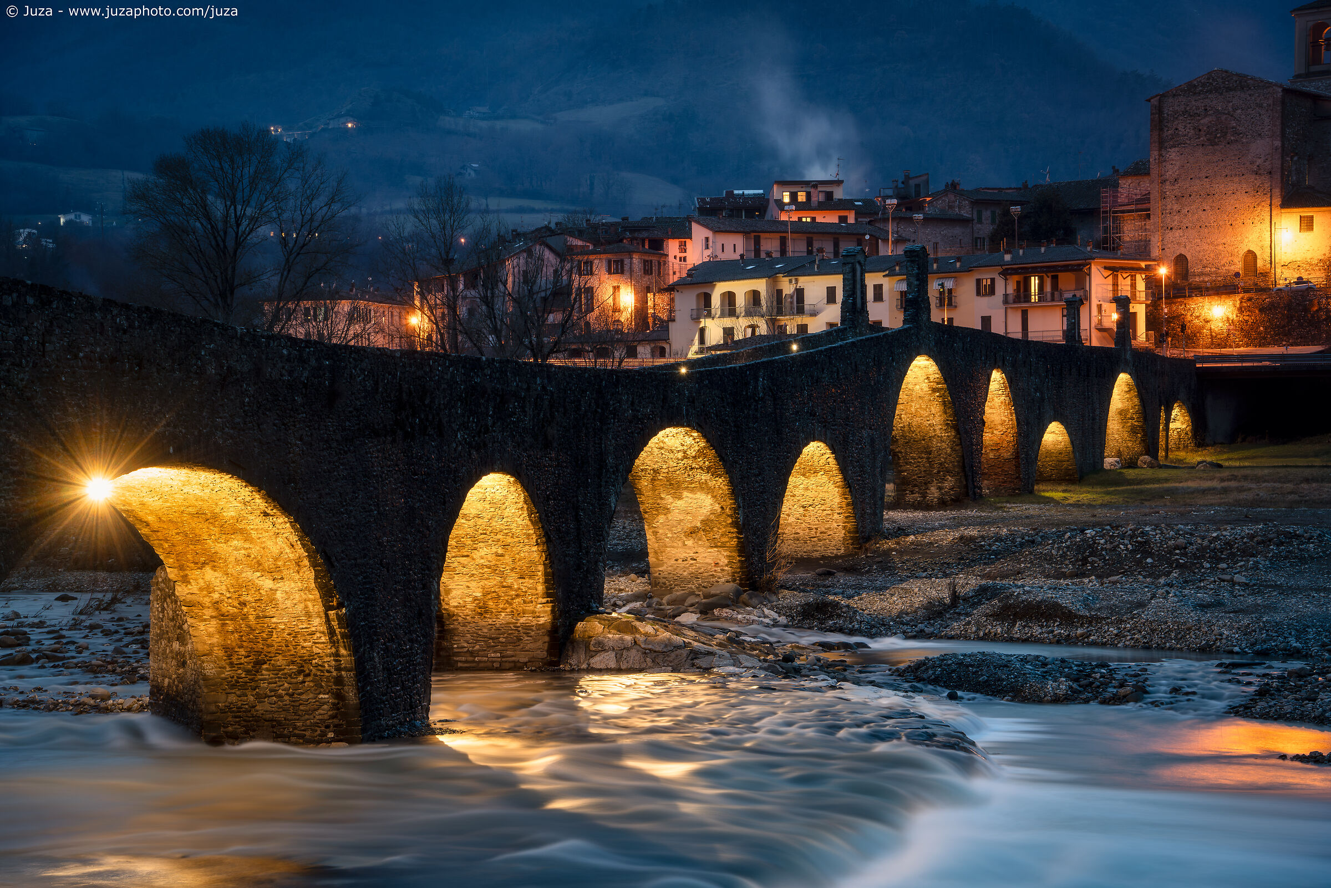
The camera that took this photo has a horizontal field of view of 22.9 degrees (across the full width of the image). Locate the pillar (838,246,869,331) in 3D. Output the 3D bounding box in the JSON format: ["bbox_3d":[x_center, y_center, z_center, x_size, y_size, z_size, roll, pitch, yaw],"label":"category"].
[{"bbox_3d":[9.652,-7.881,168.500,1.100,4.500,1.250,1,2,28],"label":"pillar"}]

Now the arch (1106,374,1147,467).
[{"bbox_3d":[32.424,-1.741,239.500,3.700,6.900,14.000,1,1,21],"label":"arch"}]

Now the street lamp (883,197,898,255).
[{"bbox_3d":[20.272,-17.852,295.000,1.000,8.000,1.000,0,1,-6],"label":"street lamp"}]

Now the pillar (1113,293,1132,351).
[{"bbox_3d":[32.947,-8.688,237.000,1.100,4.000,1.250,1,2,28],"label":"pillar"}]

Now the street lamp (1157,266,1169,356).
[{"bbox_3d":[39.651,-10.598,262.000,0.500,7.200,0.600,0,1,-18],"label":"street lamp"}]

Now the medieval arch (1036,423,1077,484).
[{"bbox_3d":[24.299,0.567,211.000,3.700,4.200,13.000,1,1,20],"label":"medieval arch"}]

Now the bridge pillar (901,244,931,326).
[{"bbox_3d":[12.754,-8.019,167.500,1.100,4.300,1.250,1,2,28],"label":"bridge pillar"}]

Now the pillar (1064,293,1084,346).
[{"bbox_3d":[29.638,-8.912,239.000,1.100,3.900,1.250,1,2,28],"label":"pillar"}]

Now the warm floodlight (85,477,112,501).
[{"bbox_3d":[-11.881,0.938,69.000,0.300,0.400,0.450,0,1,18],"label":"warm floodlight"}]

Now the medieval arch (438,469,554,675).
[{"bbox_3d":[-5.687,3.639,94.000,3.700,5.700,11.500,0,1,18],"label":"medieval arch"}]

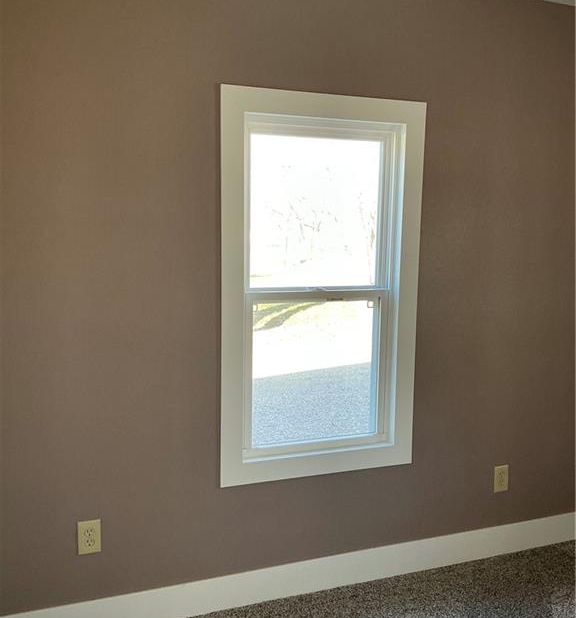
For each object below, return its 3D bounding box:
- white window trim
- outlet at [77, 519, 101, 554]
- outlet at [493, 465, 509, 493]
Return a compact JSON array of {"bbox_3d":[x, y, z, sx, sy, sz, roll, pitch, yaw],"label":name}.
[{"bbox_3d":[0.128,-0.073,2.454,0.829,1.479,0.105,-2,8,-20],"label":"white window trim"},{"bbox_3d":[-0.713,0.817,2.230,0.077,0.124,0.010,-2,8,-20],"label":"outlet"},{"bbox_3d":[0.972,0.773,2.830,0.076,0.124,0.010,-2,8,-20],"label":"outlet"}]

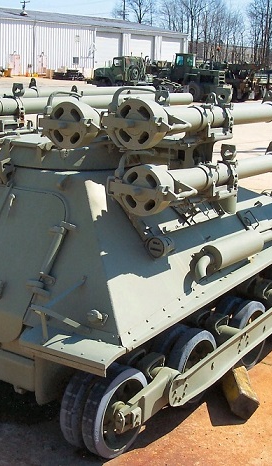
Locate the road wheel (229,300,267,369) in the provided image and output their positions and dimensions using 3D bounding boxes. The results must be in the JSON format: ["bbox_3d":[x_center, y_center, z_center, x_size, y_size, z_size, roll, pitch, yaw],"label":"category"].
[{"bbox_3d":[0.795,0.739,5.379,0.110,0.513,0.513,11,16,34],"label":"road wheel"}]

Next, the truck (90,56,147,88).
[{"bbox_3d":[-1.403,-14.895,68.683,6.000,2.850,2.400,13,17,41],"label":"truck"}]

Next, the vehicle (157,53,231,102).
[{"bbox_3d":[3.852,-10.053,47.655,5.300,3.100,2.400,12,16,38],"label":"vehicle"}]

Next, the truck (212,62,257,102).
[{"bbox_3d":[6.802,-10.393,51.000,2.450,2.700,5.800,7,13,17],"label":"truck"}]

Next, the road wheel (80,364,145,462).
[{"bbox_3d":[-0.111,1.026,4.267,0.092,0.515,0.515,10,15,34],"label":"road wheel"}]

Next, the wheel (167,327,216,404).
[{"bbox_3d":[0.373,0.893,4.927,0.092,0.515,0.515,10,15,34],"label":"wheel"}]

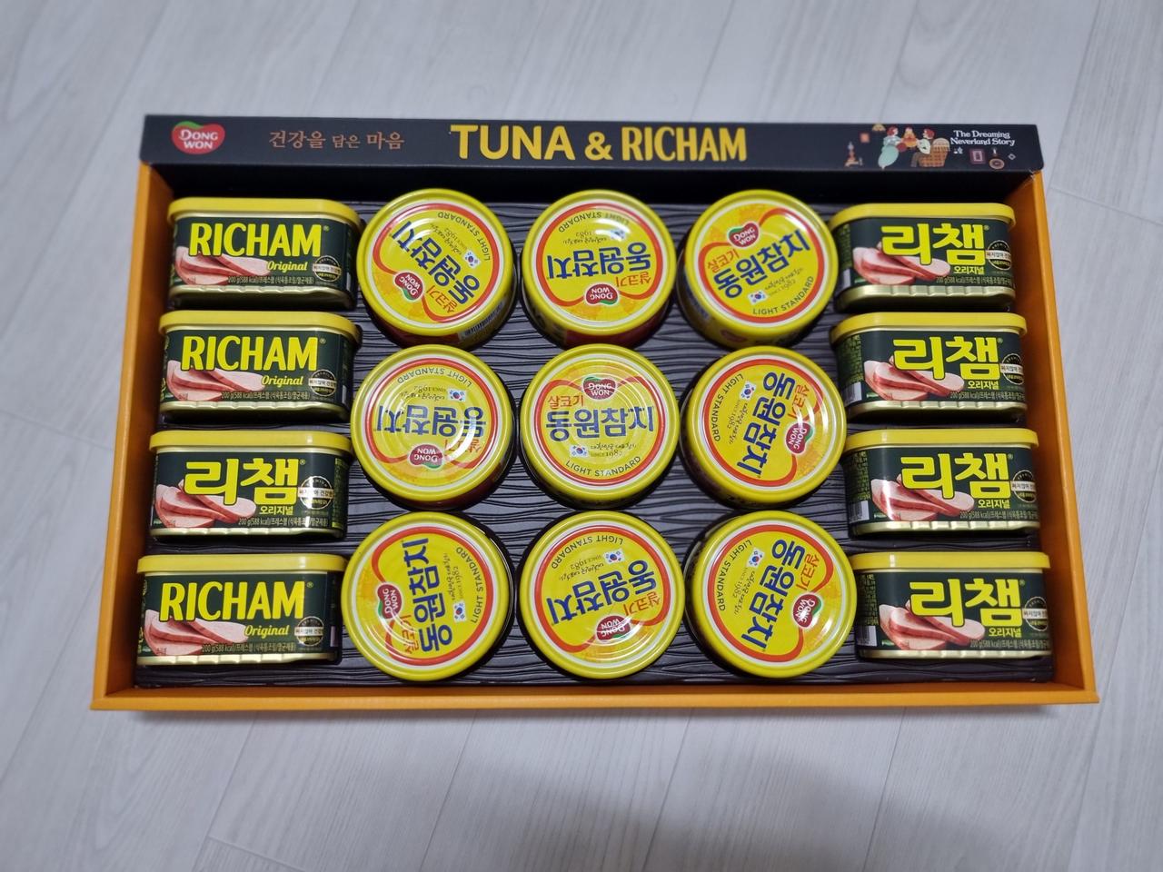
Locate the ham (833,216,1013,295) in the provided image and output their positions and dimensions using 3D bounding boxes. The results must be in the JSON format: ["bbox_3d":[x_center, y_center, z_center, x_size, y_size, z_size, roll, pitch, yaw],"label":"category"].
[{"bbox_3d":[0.198,-0.099,0.511,0.102,0.056,0.053,0,81,-1],"label":"ham"}]

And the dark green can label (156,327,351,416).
[{"bbox_3d":[-0.177,-0.033,0.485,0.099,0.049,0.048,2,80,-2],"label":"dark green can label"}]

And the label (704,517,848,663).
[{"bbox_3d":[0.101,0.082,0.459,0.076,0.009,0.076,21,81,2],"label":"label"}]

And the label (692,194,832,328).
[{"bbox_3d":[0.100,-0.096,0.488,0.076,0.009,0.076,-19,81,-4],"label":"label"}]

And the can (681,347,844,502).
[{"bbox_3d":[0.095,-0.004,0.468,0.082,0.039,0.082,0,80,-1],"label":"can"}]

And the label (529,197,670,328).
[{"bbox_3d":[0.010,-0.096,0.487,0.076,0.009,0.076,-12,81,-3],"label":"label"}]

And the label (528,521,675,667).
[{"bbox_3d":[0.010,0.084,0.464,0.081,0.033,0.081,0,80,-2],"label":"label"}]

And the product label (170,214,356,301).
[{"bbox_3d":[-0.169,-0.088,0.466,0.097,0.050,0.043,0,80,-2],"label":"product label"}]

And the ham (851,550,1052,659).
[{"bbox_3d":[0.201,0.092,0.479,0.102,0.056,0.054,0,81,-1],"label":"ham"}]

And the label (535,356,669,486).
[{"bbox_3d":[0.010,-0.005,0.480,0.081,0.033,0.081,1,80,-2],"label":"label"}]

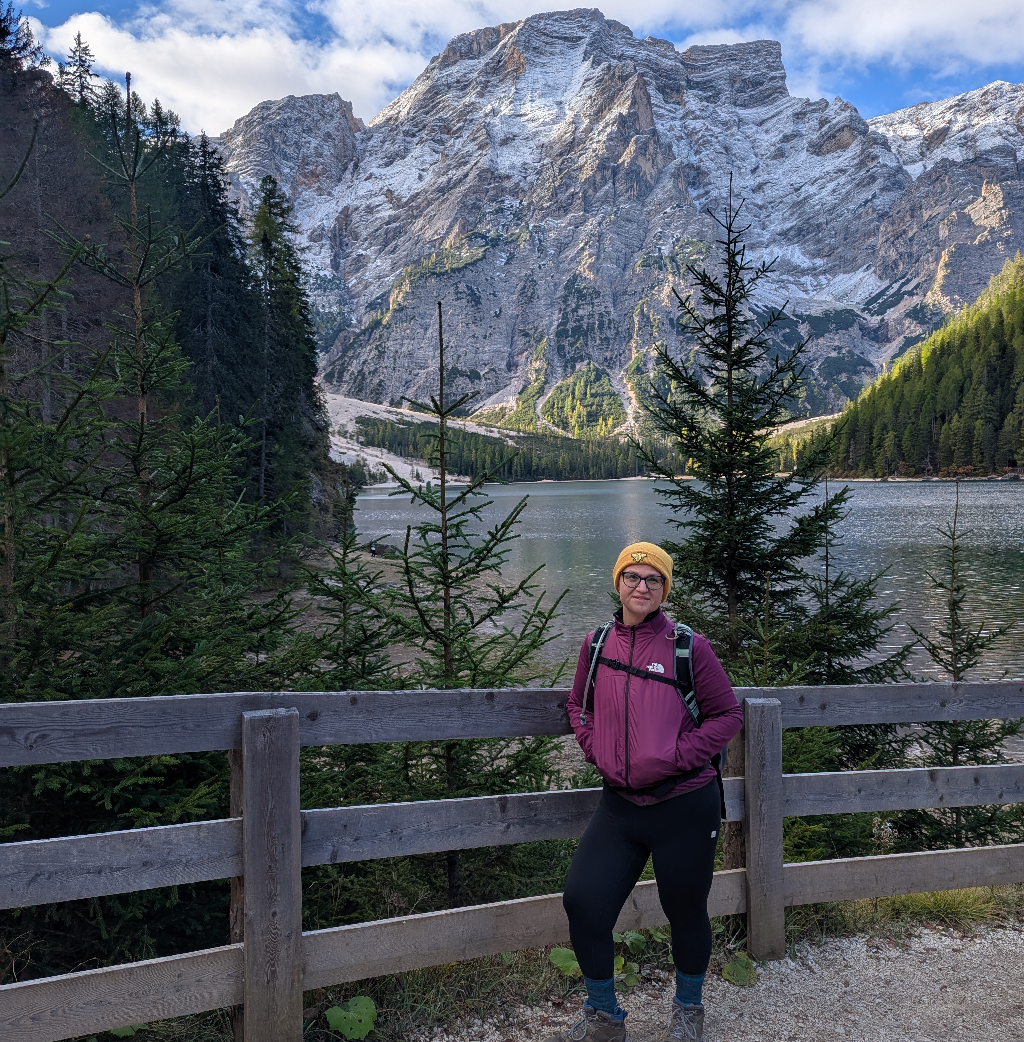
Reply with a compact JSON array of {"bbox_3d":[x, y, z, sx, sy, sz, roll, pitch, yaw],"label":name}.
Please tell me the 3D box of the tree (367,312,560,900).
[{"bbox_3d":[-0.246,0.424,4.600,1.100,2.980,1.100,0,3,0],"label":"tree"}]

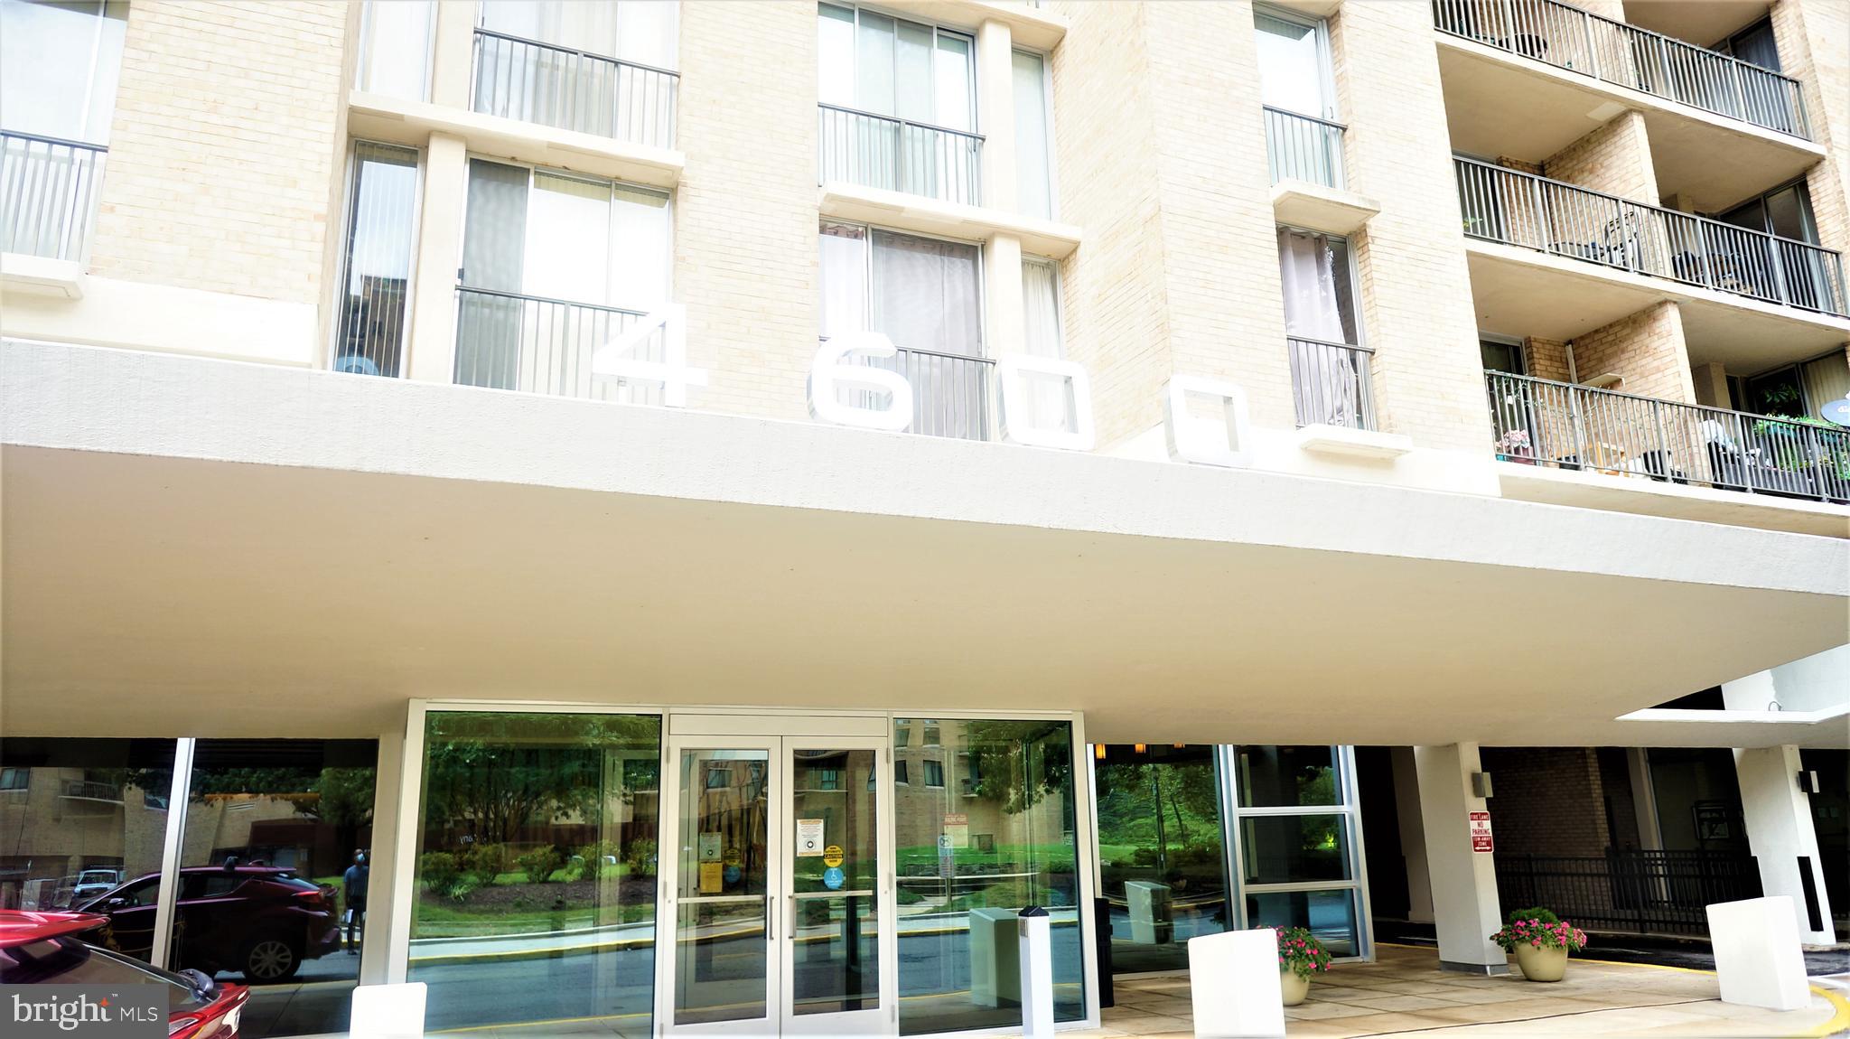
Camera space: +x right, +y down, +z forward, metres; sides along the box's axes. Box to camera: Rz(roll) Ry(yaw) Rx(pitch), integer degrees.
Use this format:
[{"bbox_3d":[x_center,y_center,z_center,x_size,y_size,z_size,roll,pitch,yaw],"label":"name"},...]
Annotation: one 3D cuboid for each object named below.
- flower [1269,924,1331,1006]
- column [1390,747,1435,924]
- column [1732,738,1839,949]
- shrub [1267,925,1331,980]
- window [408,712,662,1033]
[{"bbox_3d":[3.470,4.338,11.486,0.865,0.690,0.865,4,-15,-22],"label":"flower"},{"bbox_3d":[8.491,5.401,20.353,0.331,2.953,0.681,4,-15,-22],"label":"column"},{"bbox_3d":[11.264,4.242,15.461,0.322,2.484,0.675,4,-15,-22],"label":"column"},{"bbox_3d":[3.467,4.204,11.520,0.865,0.414,0.865,4,-15,-22],"label":"shrub"},{"bbox_3d":[-2.897,2.750,8.833,1.776,2.594,0.092,4,-15,-22],"label":"window"}]

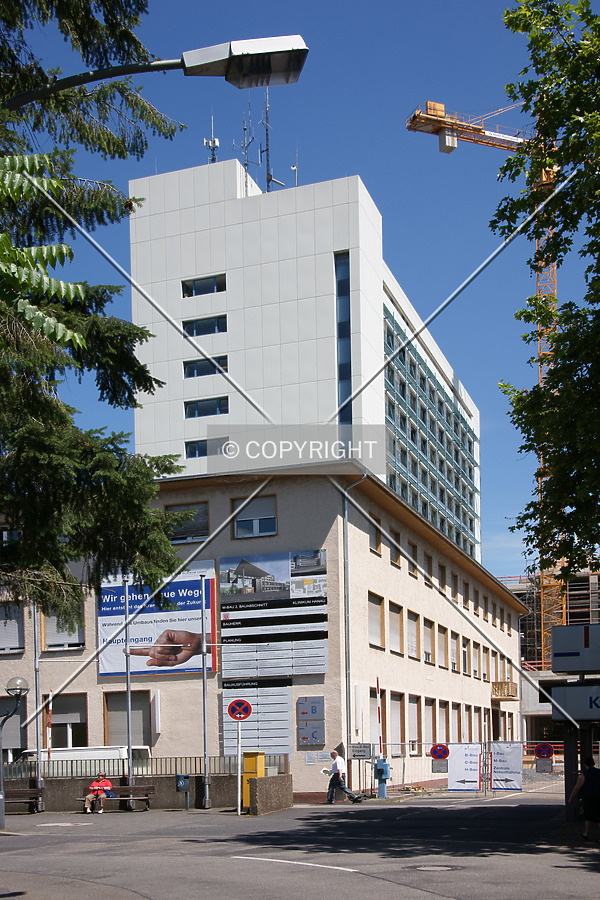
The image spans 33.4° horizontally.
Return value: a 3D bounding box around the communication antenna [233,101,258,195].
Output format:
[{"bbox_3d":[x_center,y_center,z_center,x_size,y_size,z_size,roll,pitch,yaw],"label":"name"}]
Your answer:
[{"bbox_3d":[-4.536,-25.413,84.000,1.950,8.000,1.600,-5,-14,19],"label":"communication antenna"}]

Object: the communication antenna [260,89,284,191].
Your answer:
[{"bbox_3d":[-2.338,-26.480,85.000,1.750,8.900,1.500,-5,-14,19],"label":"communication antenna"}]

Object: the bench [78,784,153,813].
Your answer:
[{"bbox_3d":[-5.240,9.907,28.400,2.200,0.730,0.620,-5,-14,19],"label":"bench"}]

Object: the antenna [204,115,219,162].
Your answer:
[{"bbox_3d":[-7.523,-26.480,85.000,1.000,4.100,1.000,-5,-14,19],"label":"antenna"}]

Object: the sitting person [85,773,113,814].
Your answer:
[{"bbox_3d":[-5.683,9.668,28.200,0.580,1.160,0.750,-5,-14,19],"label":"sitting person"}]

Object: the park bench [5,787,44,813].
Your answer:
[{"bbox_3d":[-8.630,10.291,29.400,2.100,0.730,0.600,-5,-14,19],"label":"park bench"}]

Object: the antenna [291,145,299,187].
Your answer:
[{"bbox_3d":[-0.454,-23.474,82.500,0.600,3.500,0.450,-5,-14,19],"label":"antenna"}]

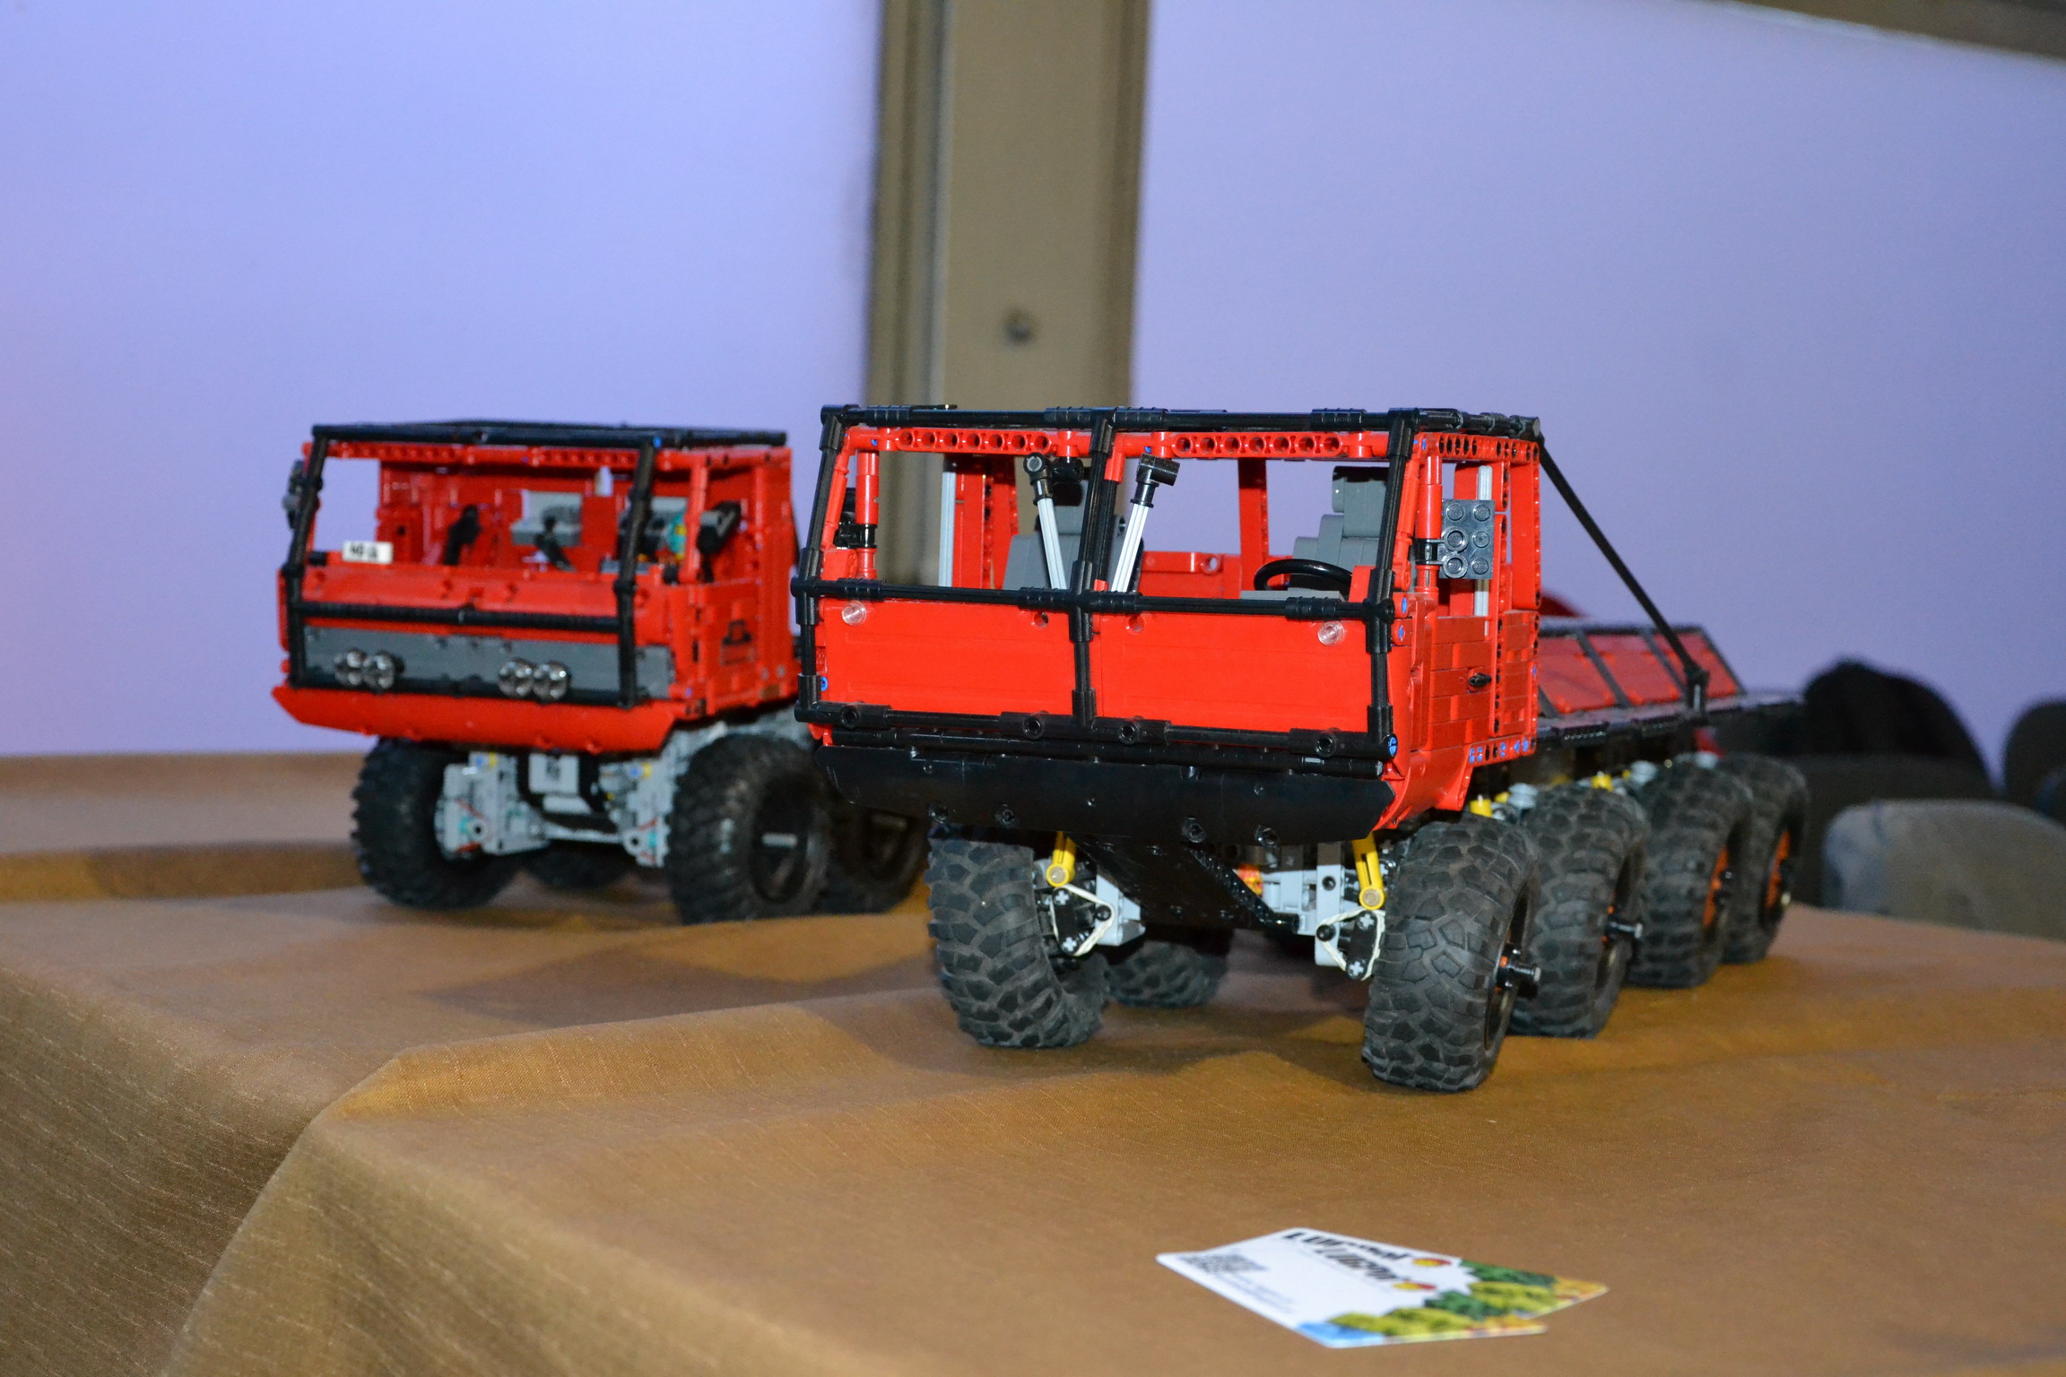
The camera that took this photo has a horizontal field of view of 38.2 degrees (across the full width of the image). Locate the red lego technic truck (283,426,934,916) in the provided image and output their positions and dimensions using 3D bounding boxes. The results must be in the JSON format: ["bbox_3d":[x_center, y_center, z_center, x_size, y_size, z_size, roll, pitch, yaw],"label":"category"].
[{"bbox_3d":[-0.151,-0.012,1.537,0.212,0.226,0.540,3,3,20],"label":"red lego technic truck"}]

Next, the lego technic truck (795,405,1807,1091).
[{"bbox_3d":[0.136,0.011,1.133,0.215,0.222,0.550,3,4,27],"label":"lego technic truck"}]

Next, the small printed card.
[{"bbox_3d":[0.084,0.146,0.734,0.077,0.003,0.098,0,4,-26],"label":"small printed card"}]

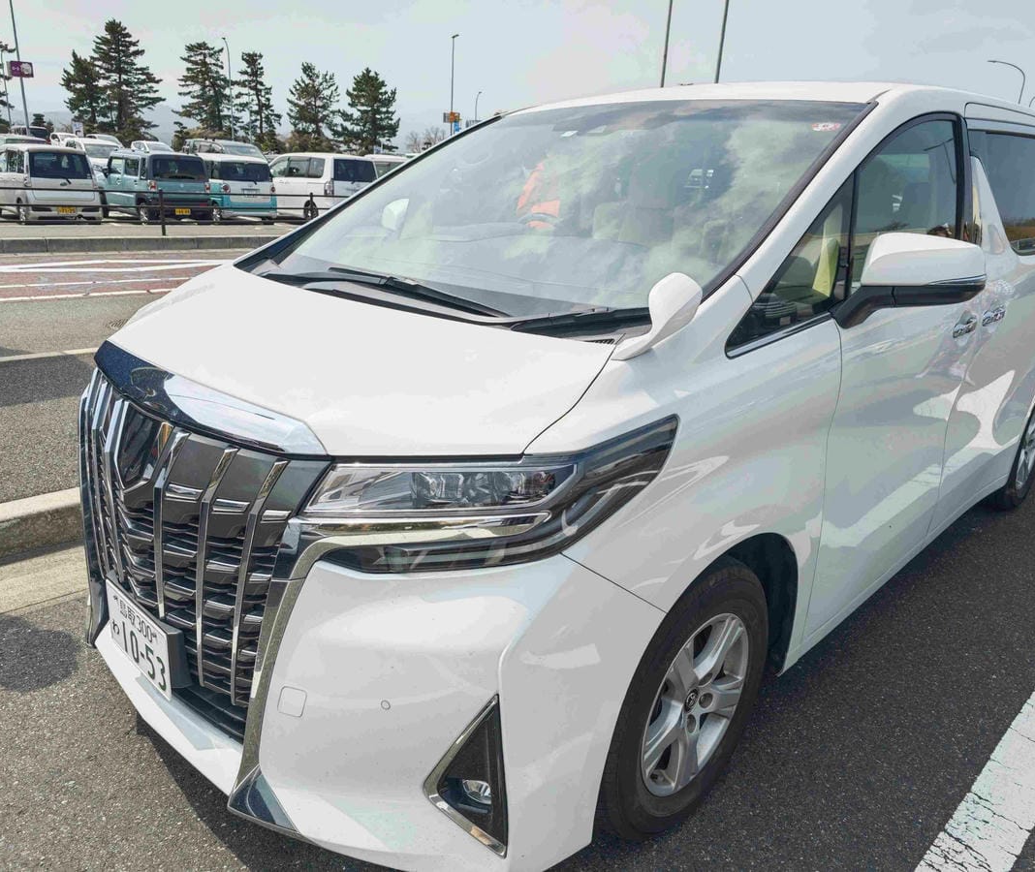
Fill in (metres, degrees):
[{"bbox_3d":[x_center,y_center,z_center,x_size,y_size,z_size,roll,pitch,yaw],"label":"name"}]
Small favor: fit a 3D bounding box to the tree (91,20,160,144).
[{"bbox_3d":[-25.267,-21.875,49.943,4.188,9.090,4.188,-6,20,-25],"label":"tree"}]

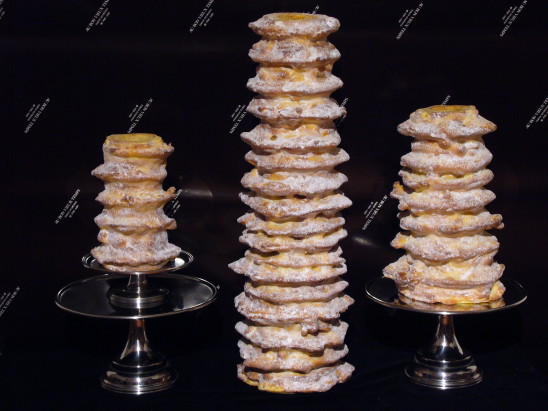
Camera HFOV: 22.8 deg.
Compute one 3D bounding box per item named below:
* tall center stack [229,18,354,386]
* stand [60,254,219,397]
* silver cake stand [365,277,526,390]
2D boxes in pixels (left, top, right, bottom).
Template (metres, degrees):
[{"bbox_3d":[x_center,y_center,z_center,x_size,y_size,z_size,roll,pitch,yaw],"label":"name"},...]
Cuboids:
[{"bbox_3d":[0.038,-0.006,2.596,0.236,0.706,0.230,0,12,0],"label":"tall center stack"},{"bbox_3d":[-0.260,0.222,2.614,0.310,0.244,0.310,0,12,0],"label":"stand"},{"bbox_3d":[0.332,0.248,2.649,0.310,0.177,0.310,0,12,0],"label":"silver cake stand"}]

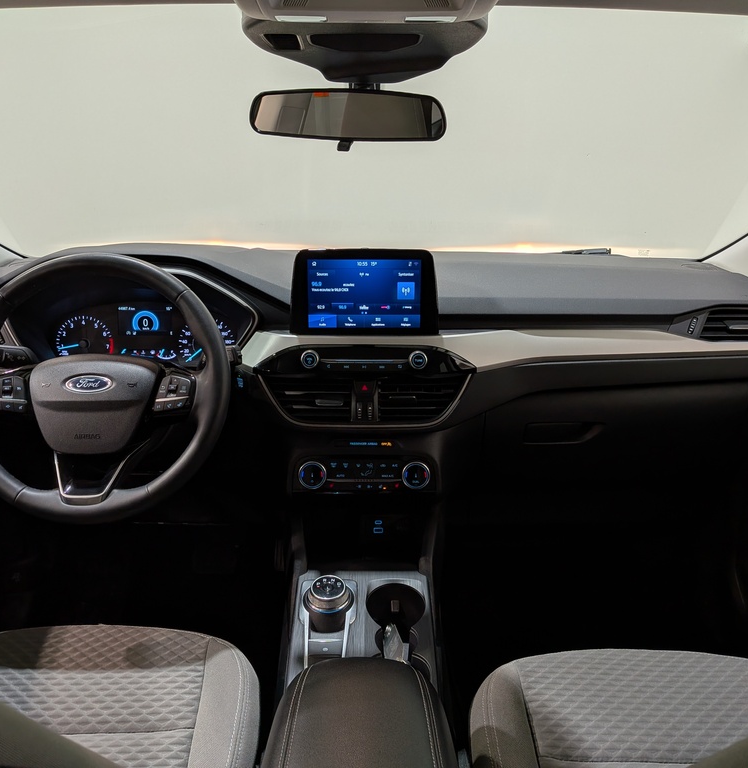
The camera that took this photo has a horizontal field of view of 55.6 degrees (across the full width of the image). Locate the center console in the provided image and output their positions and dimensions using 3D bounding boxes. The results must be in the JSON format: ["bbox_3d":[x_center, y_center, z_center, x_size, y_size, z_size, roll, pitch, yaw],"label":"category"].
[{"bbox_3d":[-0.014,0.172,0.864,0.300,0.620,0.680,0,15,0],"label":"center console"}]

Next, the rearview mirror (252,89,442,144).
[{"bbox_3d":[-0.032,-0.339,0.899,0.250,0.064,0.045,8,21,15],"label":"rearview mirror"}]

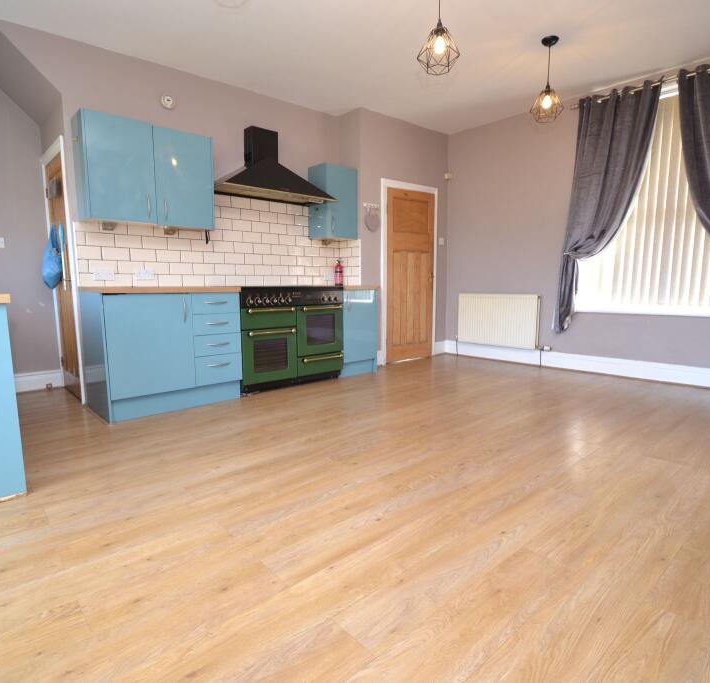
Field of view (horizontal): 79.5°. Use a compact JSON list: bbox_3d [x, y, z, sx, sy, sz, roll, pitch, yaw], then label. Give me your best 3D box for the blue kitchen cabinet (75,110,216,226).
[{"bbox_3d":[-1.603,-1.258,3.322,0.913,0.737,0.305,-7,10,-42],"label":"blue kitchen cabinet"}]

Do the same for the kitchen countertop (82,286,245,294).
[{"bbox_3d":[-1.492,-0.400,3.309,1.005,0.040,0.630,-7,10,-42],"label":"kitchen countertop"}]

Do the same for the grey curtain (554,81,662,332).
[{"bbox_3d":[2.399,-1.202,4.133,0.170,2.300,0.840,-7,10,-42],"label":"grey curtain"}]

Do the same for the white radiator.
[{"bbox_3d":[1.716,-0.260,5.161,0.080,0.618,1.016,-7,10,-42],"label":"white radiator"}]

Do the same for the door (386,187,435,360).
[{"bbox_3d":[0.666,-0.763,5.145,0.787,2.012,0.045,-6,9,-37],"label":"door"}]

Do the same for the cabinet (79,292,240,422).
[{"bbox_3d":[-1.492,0.055,3.364,0.986,0.877,0.612,-7,10,-42],"label":"cabinet"}]

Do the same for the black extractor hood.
[{"bbox_3d":[-0.751,-1.652,3.952,1.190,0.618,0.470,-7,10,-42],"label":"black extractor hood"}]

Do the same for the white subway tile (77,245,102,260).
[{"bbox_3d":[-2.002,-0.667,3.228,0.159,0.101,0.010,-7,10,-42],"label":"white subway tile"}]

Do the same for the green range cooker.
[{"bbox_3d":[-0.699,-0.054,4.047,1.078,0.921,0.616,-7,10,-42],"label":"green range cooker"}]

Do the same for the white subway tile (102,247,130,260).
[{"bbox_3d":[-1.865,-0.684,3.334,0.196,0.099,0.010,-7,10,-42],"label":"white subway tile"}]

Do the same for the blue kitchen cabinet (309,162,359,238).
[{"bbox_3d":[-0.226,-1.431,4.516,0.420,0.737,0.302,-7,10,-42],"label":"blue kitchen cabinet"}]

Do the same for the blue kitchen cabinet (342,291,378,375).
[{"bbox_3d":[-0.127,-0.104,4.580,0.461,0.880,0.575,-7,10,-42],"label":"blue kitchen cabinet"}]

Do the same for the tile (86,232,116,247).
[{"bbox_3d":[-1.944,-0.775,3.269,0.198,0.098,0.010,-7,10,-42],"label":"tile"}]

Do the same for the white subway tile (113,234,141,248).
[{"bbox_3d":[-1.794,-0.797,3.386,0.195,0.100,0.010,-7,10,-42],"label":"white subway tile"}]

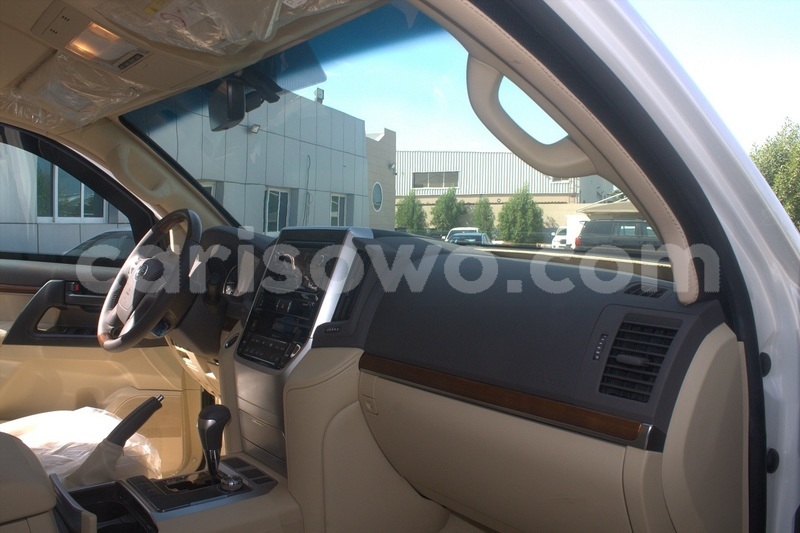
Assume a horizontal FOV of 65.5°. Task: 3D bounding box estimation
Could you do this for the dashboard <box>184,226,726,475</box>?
[{"bbox_3d":[-0.084,0.127,1.422,0.510,0.440,1.500,-3,5,-42],"label":"dashboard"}]

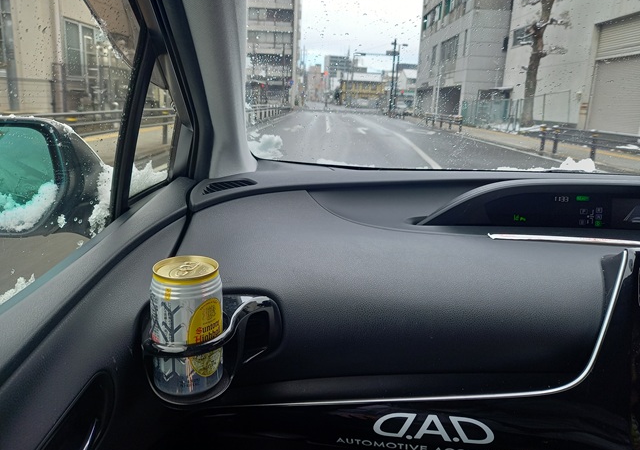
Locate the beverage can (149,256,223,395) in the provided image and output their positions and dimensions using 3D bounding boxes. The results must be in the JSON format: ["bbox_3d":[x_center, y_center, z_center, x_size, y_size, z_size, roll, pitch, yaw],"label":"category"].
[{"bbox_3d":[-0.128,0.096,0.449,0.066,0.122,0.066,3,16,-1],"label":"beverage can"}]

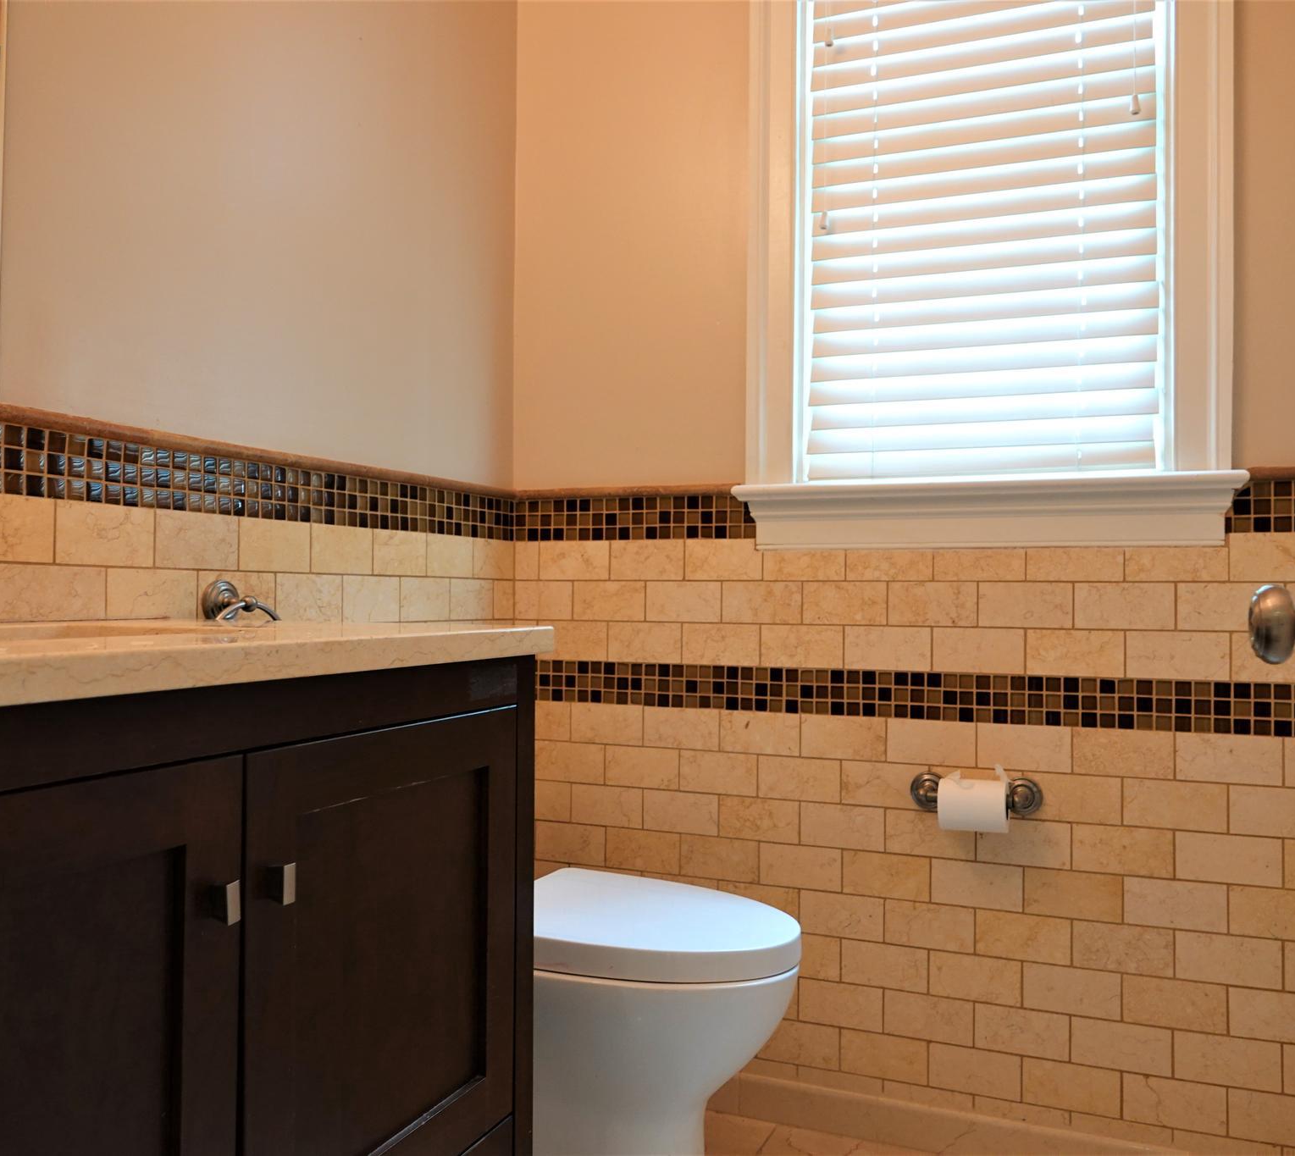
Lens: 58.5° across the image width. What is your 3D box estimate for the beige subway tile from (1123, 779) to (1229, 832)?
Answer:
[{"bbox_3d":[0.842,0.362,1.844,0.152,0.076,0.010,0,-1,23],"label":"beige subway tile"}]

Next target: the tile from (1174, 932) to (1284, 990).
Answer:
[{"bbox_3d":[0.918,0.604,1.827,0.152,0.077,0.010,0,-1,22],"label":"tile"}]

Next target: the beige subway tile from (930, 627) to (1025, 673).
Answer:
[{"bbox_3d":[0.569,0.124,1.985,0.152,0.076,0.010,0,-1,22],"label":"beige subway tile"}]

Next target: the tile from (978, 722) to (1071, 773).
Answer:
[{"bbox_3d":[0.638,0.288,1.958,0.152,0.076,0.010,0,-1,23],"label":"tile"}]

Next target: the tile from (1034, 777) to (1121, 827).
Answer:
[{"bbox_3d":[0.709,0.367,1.927,0.152,0.076,0.010,0,-1,23],"label":"tile"}]

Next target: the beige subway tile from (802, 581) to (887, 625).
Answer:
[{"bbox_3d":[0.358,0.046,2.091,0.152,0.076,0.010,0,-2,22],"label":"beige subway tile"}]

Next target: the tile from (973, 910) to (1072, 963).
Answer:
[{"bbox_3d":[0.634,0.603,1.948,0.152,0.076,0.010,0,-1,22],"label":"tile"}]

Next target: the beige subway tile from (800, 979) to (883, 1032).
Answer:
[{"bbox_3d":[0.346,0.760,2.058,0.152,0.077,0.010,0,-1,22],"label":"beige subway tile"}]

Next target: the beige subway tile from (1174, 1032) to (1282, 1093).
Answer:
[{"bbox_3d":[0.921,0.765,1.833,0.152,0.076,0.010,0,-2,22],"label":"beige subway tile"}]

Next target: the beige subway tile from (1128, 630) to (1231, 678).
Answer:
[{"bbox_3d":[0.852,0.127,1.865,0.152,0.077,0.010,0,-1,22],"label":"beige subway tile"}]

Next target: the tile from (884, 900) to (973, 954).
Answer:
[{"bbox_3d":[0.492,0.605,2.013,0.152,0.076,0.010,0,-1,23],"label":"tile"}]

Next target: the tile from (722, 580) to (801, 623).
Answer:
[{"bbox_3d":[0.213,0.045,2.133,0.152,0.076,0.010,0,-1,22],"label":"tile"}]

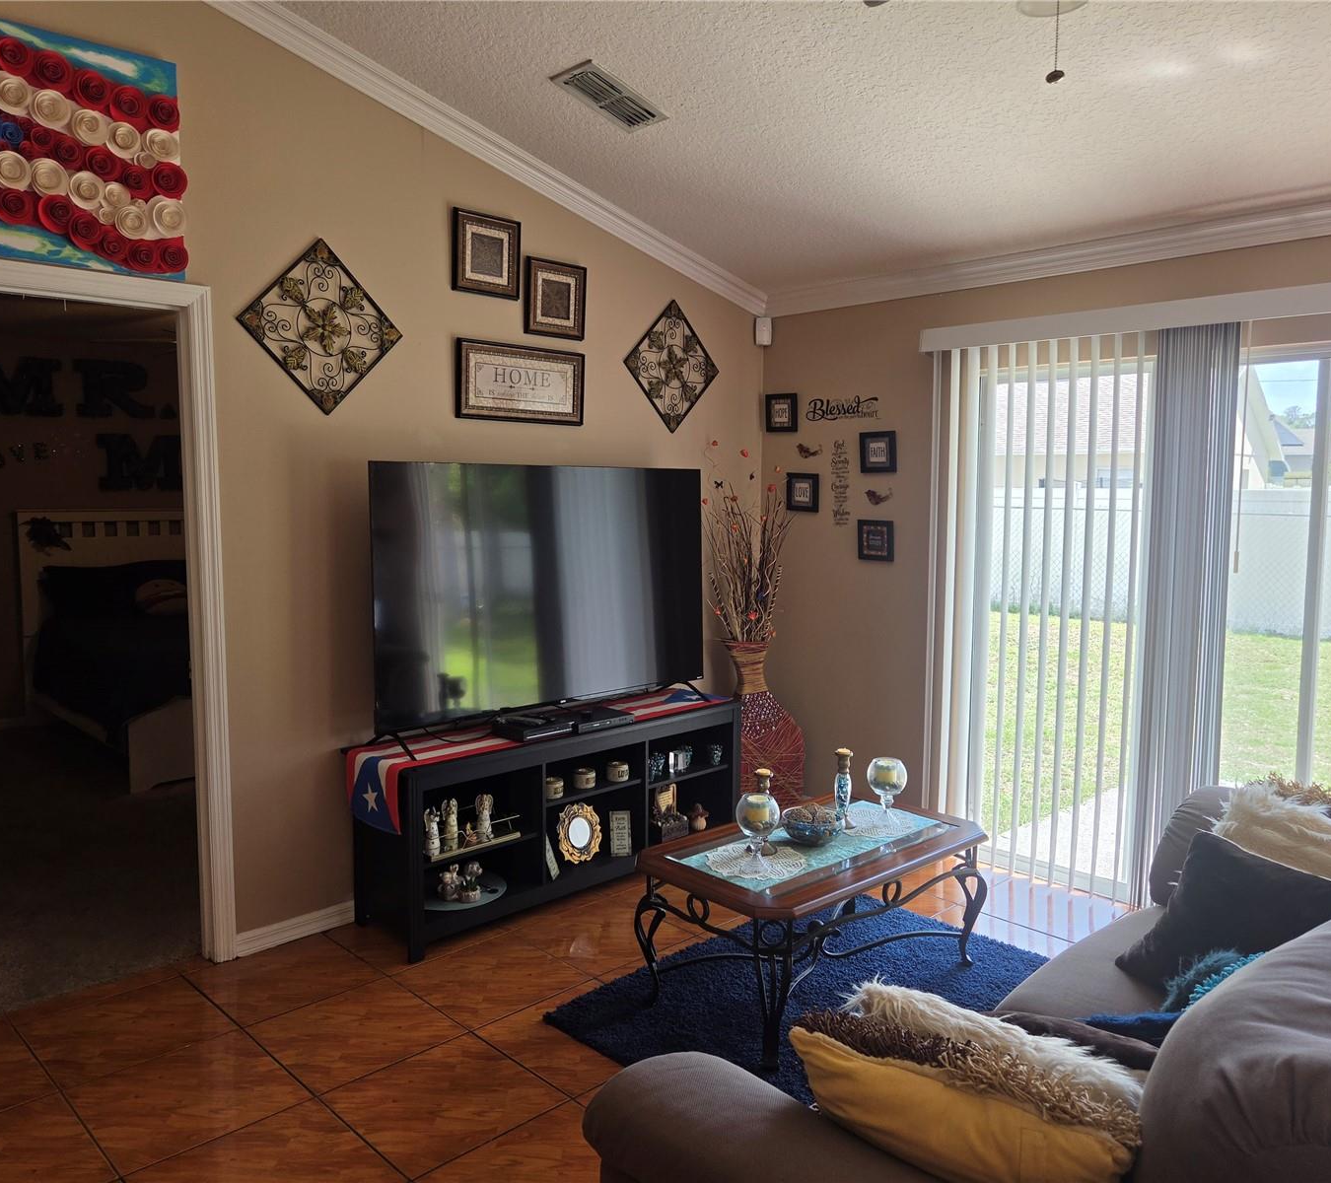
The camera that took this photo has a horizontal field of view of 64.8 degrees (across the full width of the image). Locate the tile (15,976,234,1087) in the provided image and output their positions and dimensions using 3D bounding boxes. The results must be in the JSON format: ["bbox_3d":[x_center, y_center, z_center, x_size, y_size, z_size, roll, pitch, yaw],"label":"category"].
[{"bbox_3d":[-1.517,1.237,2.965,0.455,0.010,0.455,-5,8,-44],"label":"tile"}]

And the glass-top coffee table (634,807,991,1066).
[{"bbox_3d":[0.454,0.974,3.175,1.045,0.455,0.620,-5,8,-42],"label":"glass-top coffee table"}]

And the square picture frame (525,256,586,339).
[{"bbox_3d":[-0.423,-1.136,4.088,0.275,0.288,0.030,-5,8,-44],"label":"square picture frame"}]

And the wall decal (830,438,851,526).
[{"bbox_3d":[0.786,-0.487,4.716,0.004,0.390,0.112,-5,8,-44],"label":"wall decal"}]

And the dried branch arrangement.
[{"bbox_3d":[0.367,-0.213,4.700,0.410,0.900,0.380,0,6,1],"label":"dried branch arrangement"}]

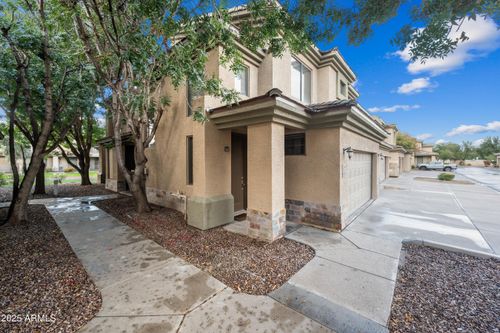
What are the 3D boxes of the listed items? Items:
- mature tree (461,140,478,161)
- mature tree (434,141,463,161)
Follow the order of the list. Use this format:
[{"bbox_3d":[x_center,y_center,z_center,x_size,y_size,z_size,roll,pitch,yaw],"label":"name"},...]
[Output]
[{"bbox_3d":[65.500,-3.700,58.000,4.200,8.100,4.200,-1,2,-42],"label":"mature tree"},{"bbox_3d":[57.200,-3.250,56.000,5.800,7.300,6.000,-1,2,-44],"label":"mature tree"}]

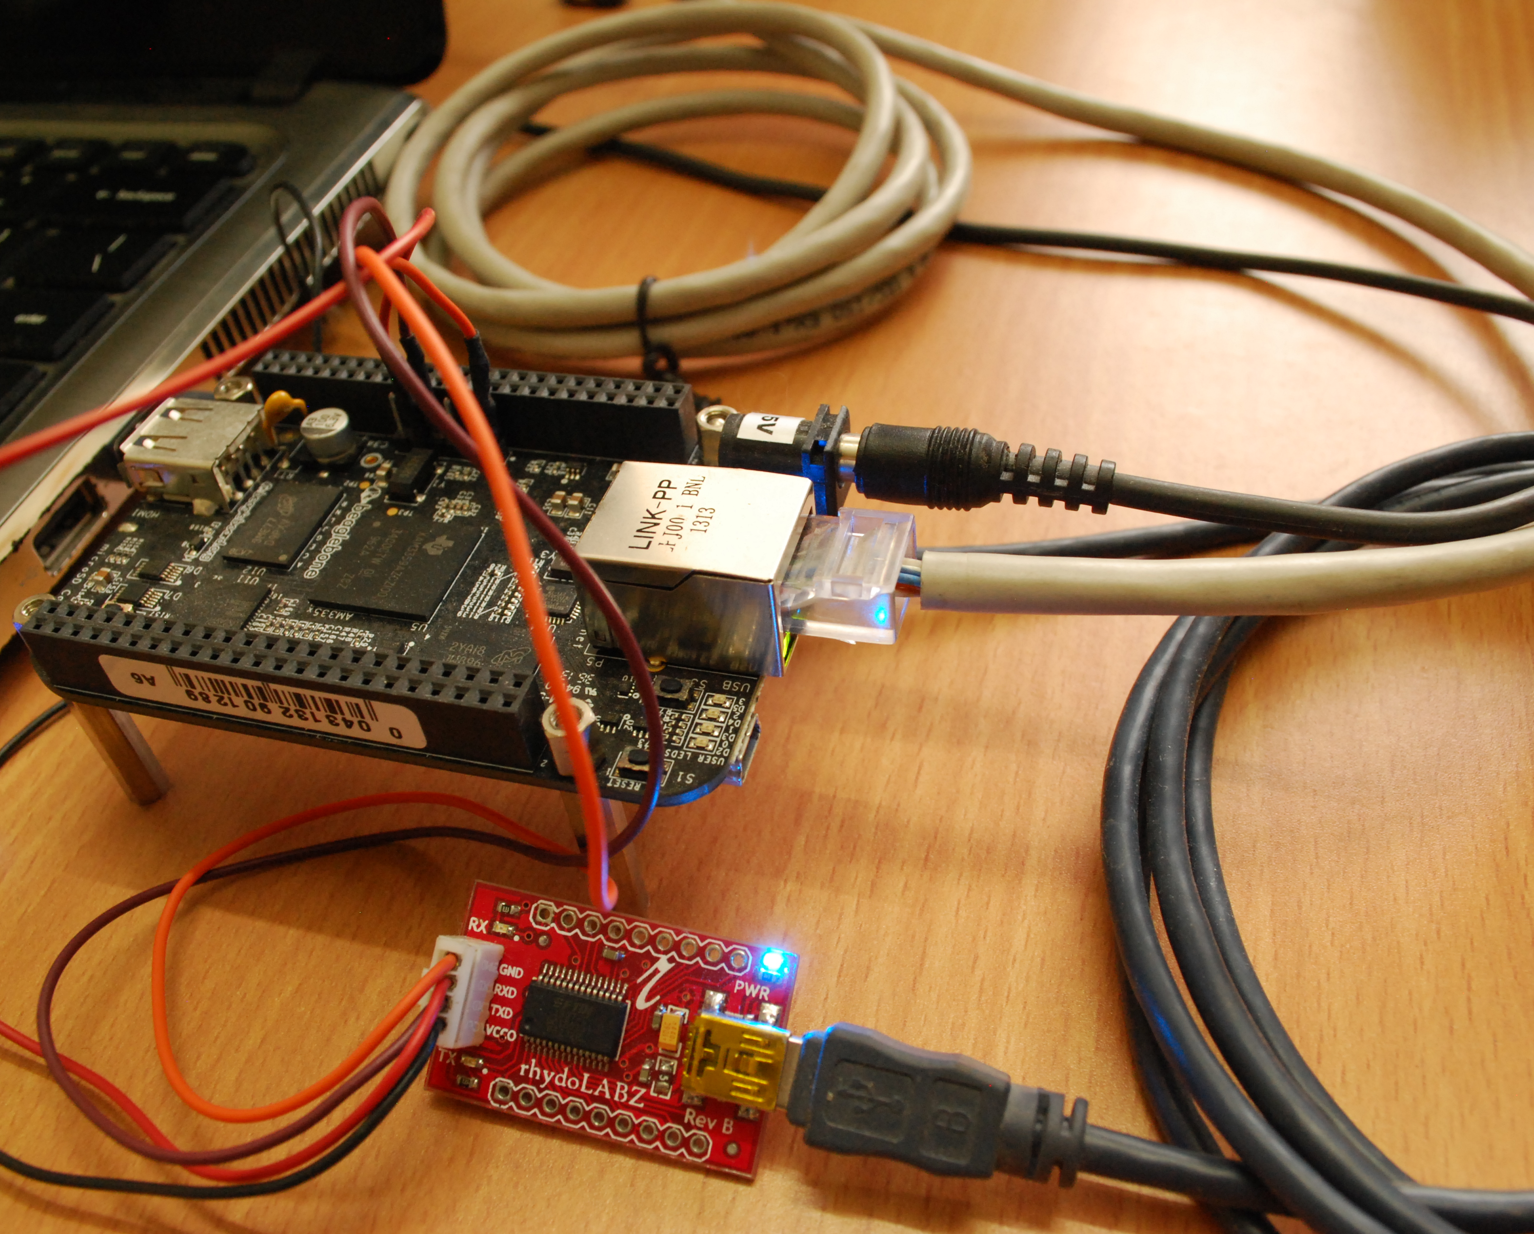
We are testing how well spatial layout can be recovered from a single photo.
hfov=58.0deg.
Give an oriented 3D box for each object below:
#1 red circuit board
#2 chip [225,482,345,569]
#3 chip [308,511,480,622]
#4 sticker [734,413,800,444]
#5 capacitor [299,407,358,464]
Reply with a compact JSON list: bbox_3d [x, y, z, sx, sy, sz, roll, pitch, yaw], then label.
[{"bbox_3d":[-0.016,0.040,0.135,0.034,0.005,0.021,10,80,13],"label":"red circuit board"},{"bbox_3d":[-0.058,-0.011,0.168,0.009,0.001,0.014,8,47,16],"label":"chip"},{"bbox_3d":[-0.043,-0.006,0.161,0.015,0.001,0.015,8,47,16],"label":"chip"},{"bbox_3d":[0.001,-0.022,0.156,0.006,0.001,0.005,8,47,16],"label":"sticker"},{"bbox_3d":[-0.055,-0.023,0.176,0.006,0.005,0.006,8,47,16],"label":"capacitor"}]

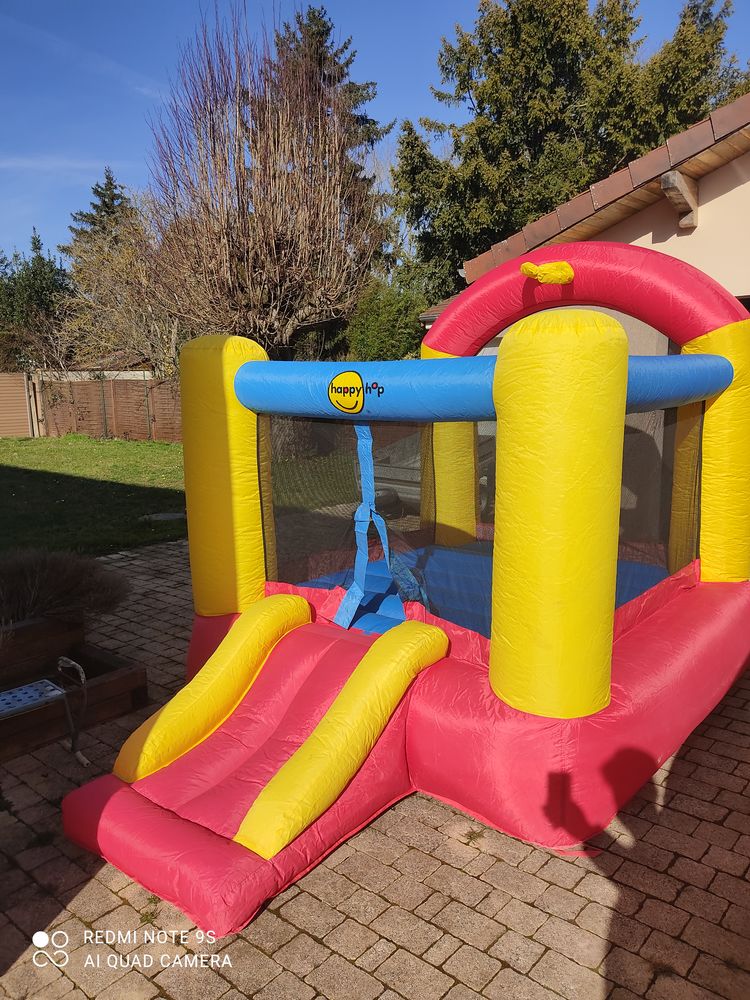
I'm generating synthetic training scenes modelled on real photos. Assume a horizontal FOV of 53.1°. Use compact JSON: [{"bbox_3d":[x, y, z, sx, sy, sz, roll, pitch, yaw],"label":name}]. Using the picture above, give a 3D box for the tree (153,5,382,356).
[{"bbox_3d":[-1.978,-4.676,13.862,4.355,7.845,4.138,0,9,0],"label":"tree"}]

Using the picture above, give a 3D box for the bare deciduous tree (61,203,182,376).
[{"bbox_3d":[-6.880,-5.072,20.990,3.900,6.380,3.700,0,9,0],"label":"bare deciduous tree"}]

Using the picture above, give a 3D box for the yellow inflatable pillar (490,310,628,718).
[{"bbox_3d":[0.625,0.038,2.597,0.426,1.326,0.426,7,12,39],"label":"yellow inflatable pillar"}]

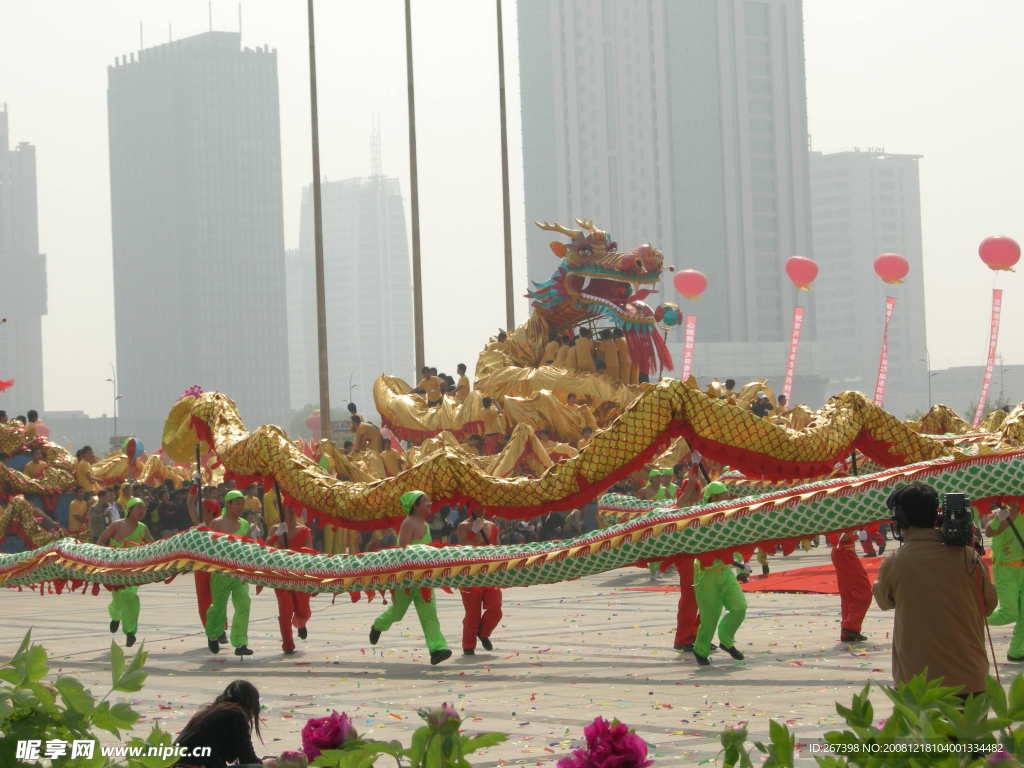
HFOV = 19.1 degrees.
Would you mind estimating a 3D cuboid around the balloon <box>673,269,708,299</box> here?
[{"bbox_3d":[11.392,-6.368,195.000,2.100,1.950,2.100,-2,-2,0],"label":"balloon"}]

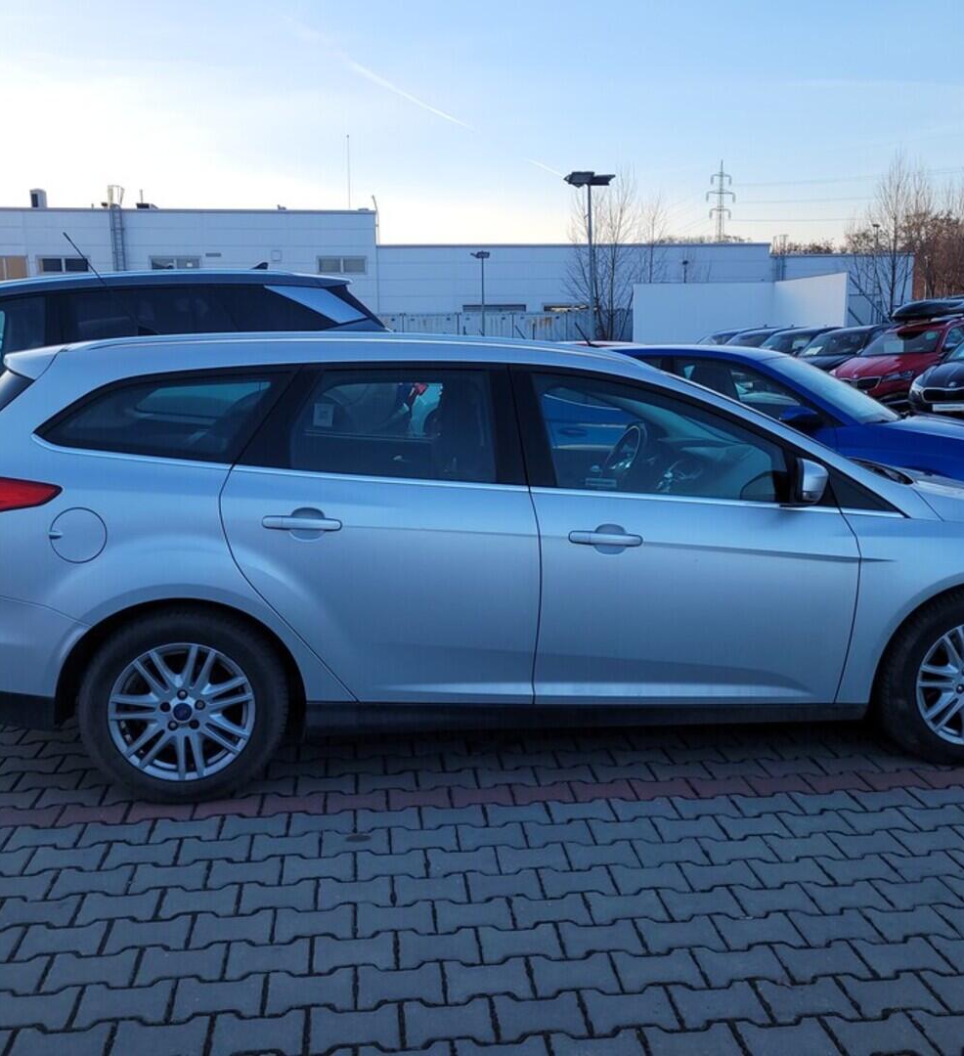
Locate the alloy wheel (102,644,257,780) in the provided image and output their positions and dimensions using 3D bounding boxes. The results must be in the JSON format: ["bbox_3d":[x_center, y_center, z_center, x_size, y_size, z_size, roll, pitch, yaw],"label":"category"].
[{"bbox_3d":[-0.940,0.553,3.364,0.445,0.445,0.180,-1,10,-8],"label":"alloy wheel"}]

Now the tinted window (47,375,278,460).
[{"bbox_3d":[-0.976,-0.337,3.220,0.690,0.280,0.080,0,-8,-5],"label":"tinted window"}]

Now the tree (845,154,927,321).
[{"bbox_3d":[14.469,-9.409,38.156,2.960,8.110,3.000,0,10,0],"label":"tree"}]

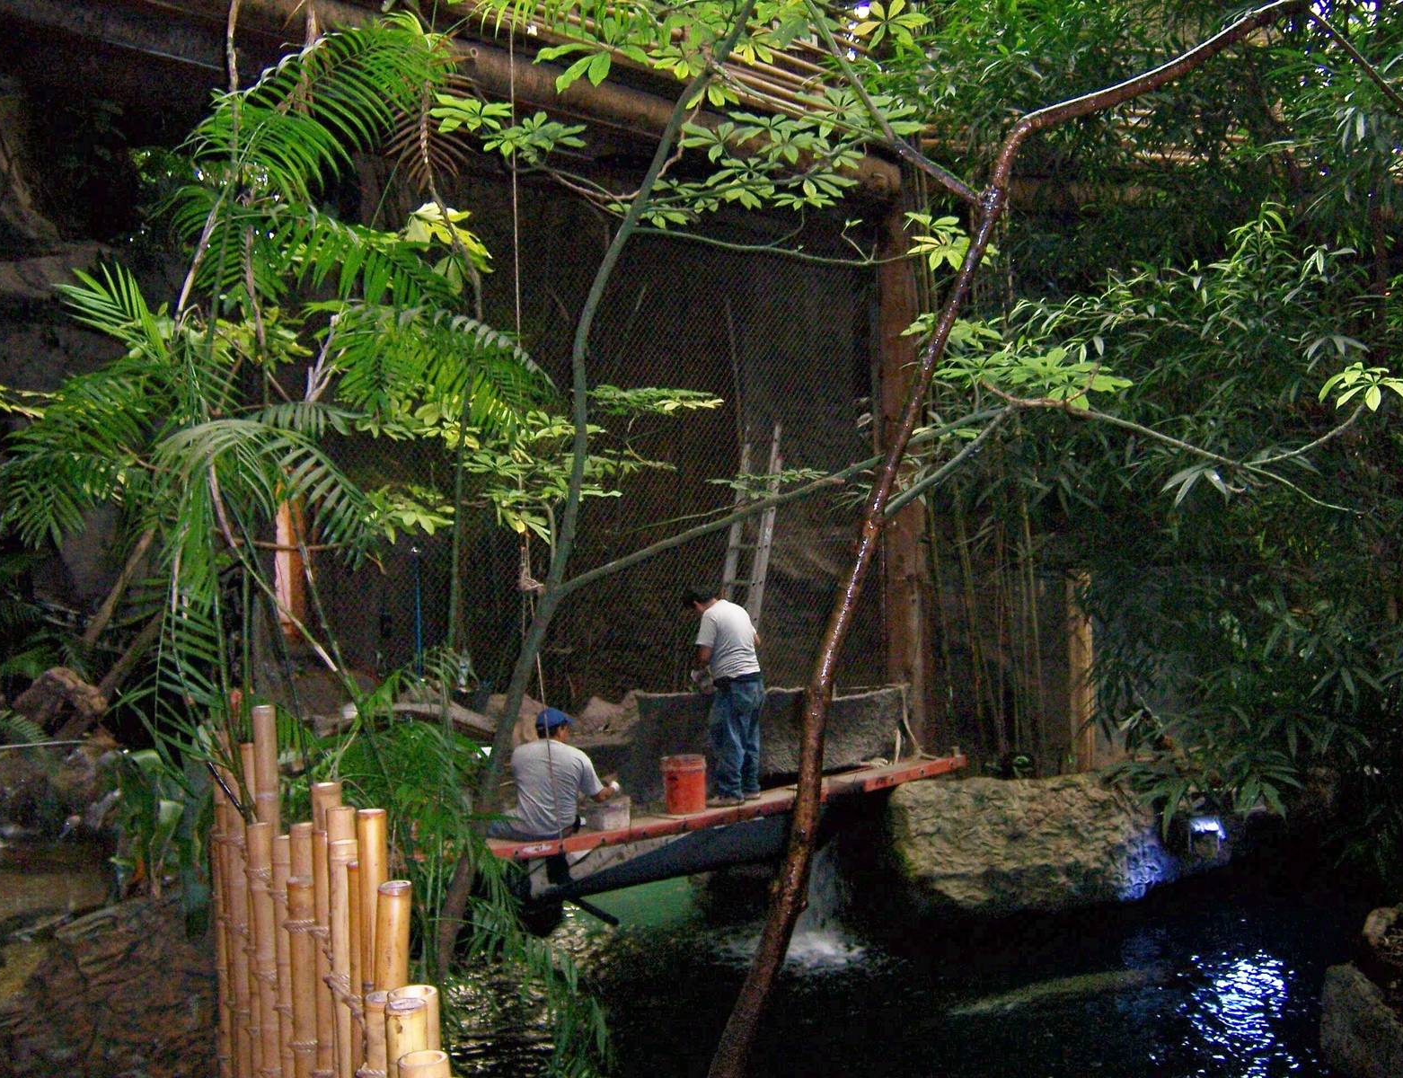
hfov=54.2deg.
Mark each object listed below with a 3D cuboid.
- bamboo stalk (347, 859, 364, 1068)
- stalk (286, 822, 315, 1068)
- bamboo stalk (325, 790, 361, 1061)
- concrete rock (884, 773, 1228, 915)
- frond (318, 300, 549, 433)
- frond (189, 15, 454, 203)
[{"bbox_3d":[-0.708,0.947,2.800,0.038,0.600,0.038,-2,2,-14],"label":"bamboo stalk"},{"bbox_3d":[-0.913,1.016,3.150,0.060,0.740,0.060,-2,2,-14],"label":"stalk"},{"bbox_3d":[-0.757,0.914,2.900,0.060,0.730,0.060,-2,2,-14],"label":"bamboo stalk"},{"bbox_3d":[2.767,2.346,10.700,2.500,1.000,1.100,-2,2,-15],"label":"concrete rock"},{"bbox_3d":[-0.830,-0.537,4.300,0.670,0.400,0.450,-1,2,0],"label":"frond"},{"bbox_3d":[-1.193,-1.344,4.300,0.770,0.560,0.500,-1,2,0],"label":"frond"}]

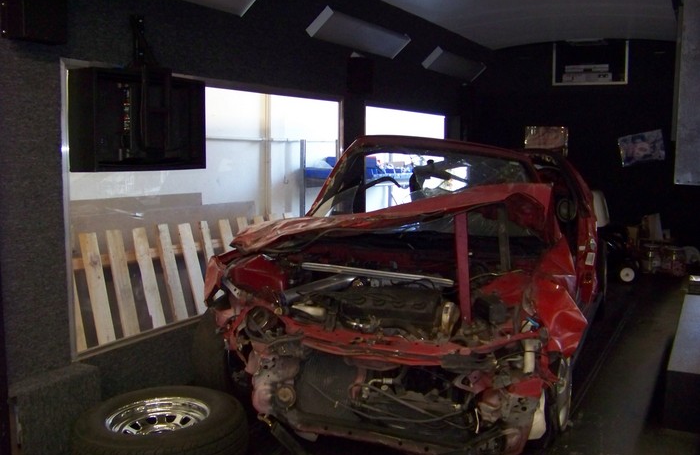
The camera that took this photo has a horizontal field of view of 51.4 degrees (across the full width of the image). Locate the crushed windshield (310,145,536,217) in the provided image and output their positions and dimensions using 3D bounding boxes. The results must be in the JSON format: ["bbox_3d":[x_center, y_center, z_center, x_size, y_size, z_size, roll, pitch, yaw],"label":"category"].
[{"bbox_3d":[0.417,-0.225,3.966,1.300,0.430,0.520,3,7,23],"label":"crushed windshield"}]

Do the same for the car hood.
[{"bbox_3d":[0.208,-0.032,3.310,1.360,0.360,0.750,3,7,23],"label":"car hood"}]

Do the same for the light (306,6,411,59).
[{"bbox_3d":[0.095,-1.294,4.914,0.200,0.064,1.230,-43,-14,24],"label":"light"}]

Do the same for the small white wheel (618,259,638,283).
[{"bbox_3d":[2.613,0.425,6.850,0.200,0.210,0.070,3,6,24],"label":"small white wheel"}]

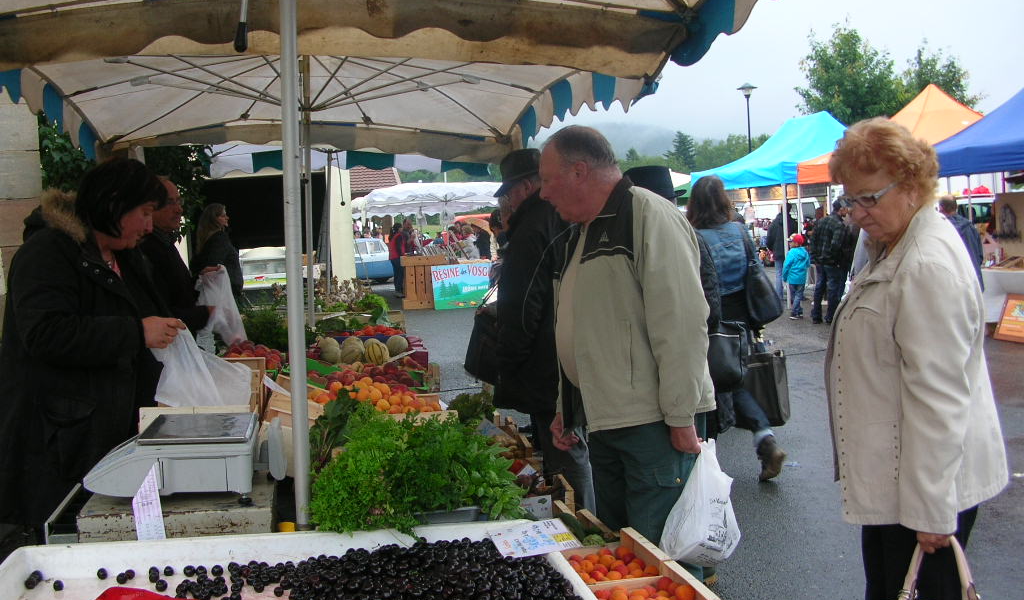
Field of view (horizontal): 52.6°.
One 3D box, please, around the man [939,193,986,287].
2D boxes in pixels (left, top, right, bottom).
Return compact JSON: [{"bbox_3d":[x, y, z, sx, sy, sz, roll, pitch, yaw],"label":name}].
[{"bbox_3d":[4.493,-0.262,10.446,0.520,1.660,0.380,-4,4,-30],"label":"man"}]

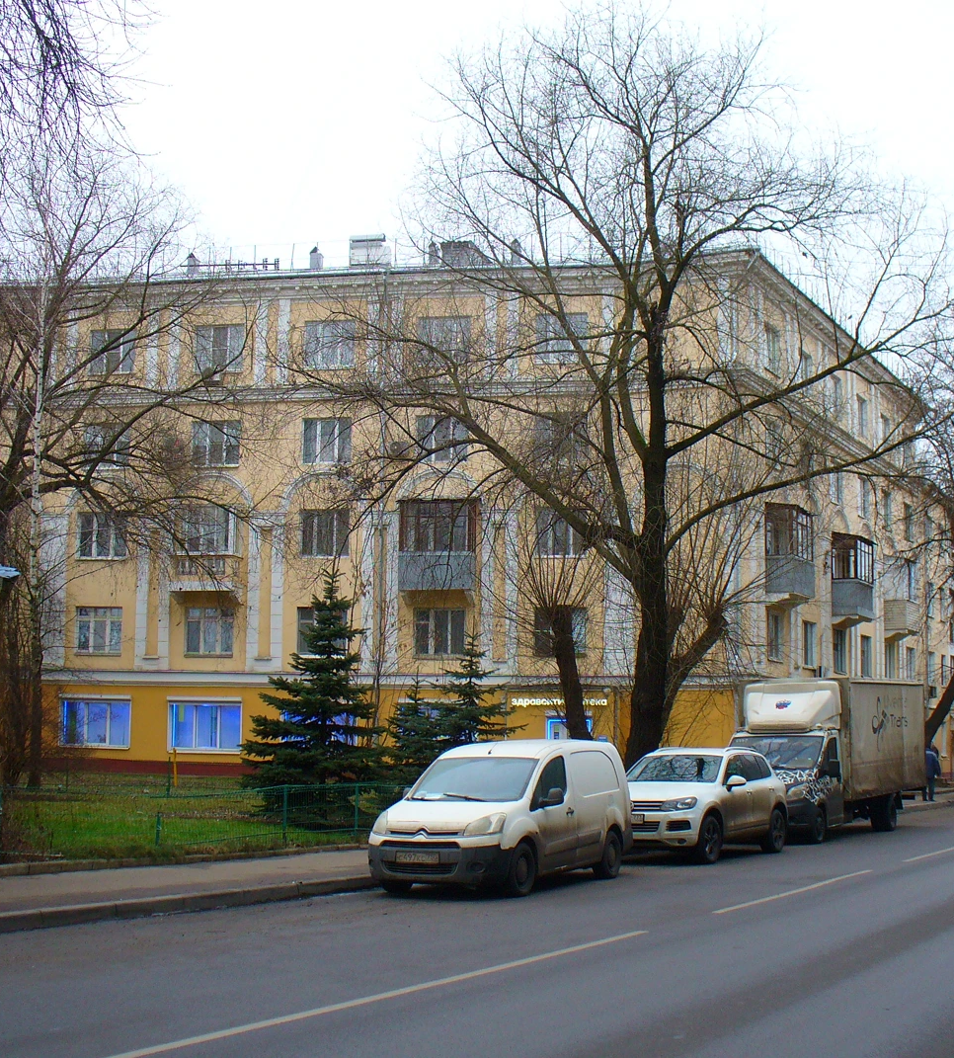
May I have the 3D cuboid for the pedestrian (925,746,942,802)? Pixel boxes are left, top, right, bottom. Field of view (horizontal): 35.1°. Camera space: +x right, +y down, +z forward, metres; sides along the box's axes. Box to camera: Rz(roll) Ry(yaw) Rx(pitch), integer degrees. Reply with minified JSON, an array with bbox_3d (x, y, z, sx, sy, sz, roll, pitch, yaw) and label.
[{"bbox_3d":[13.921,7.420,45.951,0.550,1.760,0.420,-7,-11,44],"label":"pedestrian"}]

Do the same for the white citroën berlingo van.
[{"bbox_3d":[0.360,3.500,18.800,1.820,1.810,4.390,-3,-9,28],"label":"white citroën berlingo van"}]

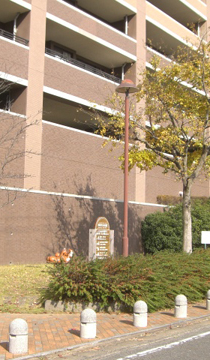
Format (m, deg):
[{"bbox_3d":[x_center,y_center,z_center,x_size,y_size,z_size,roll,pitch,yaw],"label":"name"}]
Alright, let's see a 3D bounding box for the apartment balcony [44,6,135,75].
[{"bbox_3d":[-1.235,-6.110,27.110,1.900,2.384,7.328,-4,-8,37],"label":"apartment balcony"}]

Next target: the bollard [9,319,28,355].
[{"bbox_3d":[-1.154,2.095,7.070,0.250,0.445,0.250,1,-6,0],"label":"bollard"}]

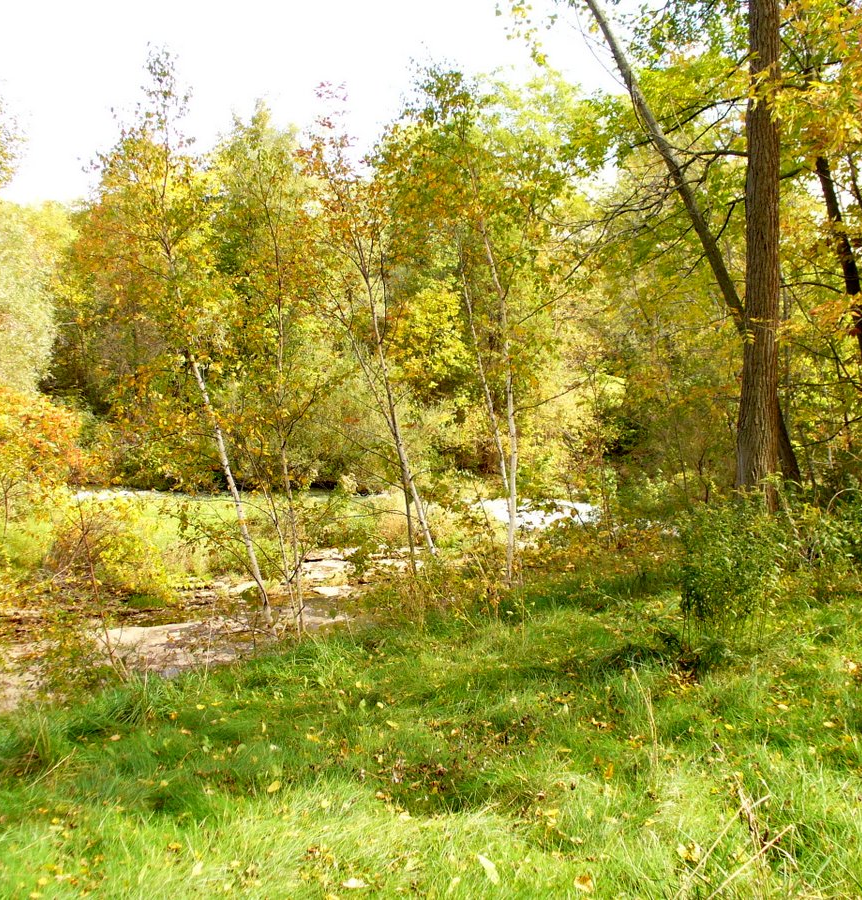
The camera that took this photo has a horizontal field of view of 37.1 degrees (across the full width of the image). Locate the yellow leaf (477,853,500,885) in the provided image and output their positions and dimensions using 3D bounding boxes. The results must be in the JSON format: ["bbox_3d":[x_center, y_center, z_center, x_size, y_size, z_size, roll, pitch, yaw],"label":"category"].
[{"bbox_3d":[0.188,1.370,4.200,0.050,0.130,0.020,-1,-43,-41],"label":"yellow leaf"}]

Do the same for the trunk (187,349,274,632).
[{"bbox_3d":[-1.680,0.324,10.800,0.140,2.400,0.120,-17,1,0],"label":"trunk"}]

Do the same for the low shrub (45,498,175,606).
[{"bbox_3d":[-3.823,1.223,15.300,1.550,1.300,1.350,0,1,0],"label":"low shrub"}]

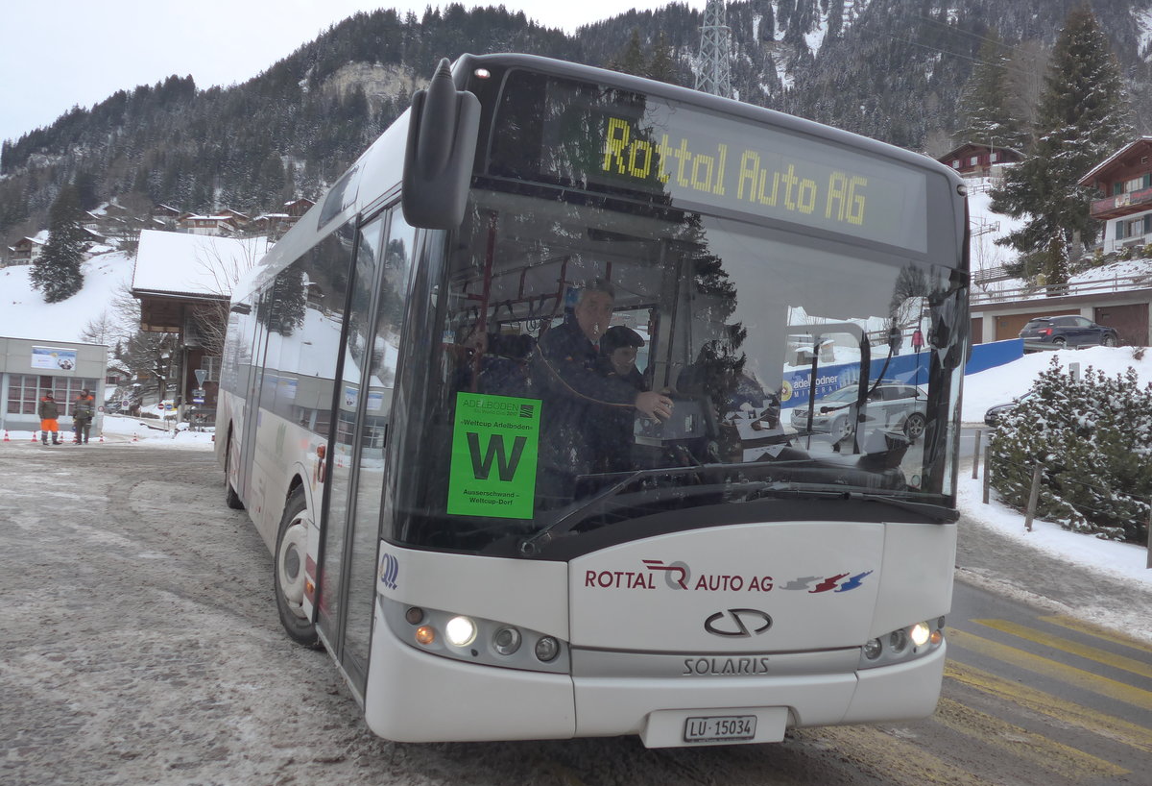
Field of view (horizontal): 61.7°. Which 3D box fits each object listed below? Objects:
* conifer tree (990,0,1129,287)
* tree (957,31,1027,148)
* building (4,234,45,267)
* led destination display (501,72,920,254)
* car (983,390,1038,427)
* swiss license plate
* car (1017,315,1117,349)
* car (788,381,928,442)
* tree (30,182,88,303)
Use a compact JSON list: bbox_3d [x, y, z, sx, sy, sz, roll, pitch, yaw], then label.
[{"bbox_3d":[32.309,-16.902,64.000,9.200,17.400,9.200,2,-2,0],"label":"conifer tree"},{"bbox_3d":[52.730,-36.832,122.000,9.200,17.700,9.200,2,-2,0],"label":"tree"},{"bbox_3d":[-164.861,-42.261,290.000,9.700,9.000,10.000,1,-3,16],"label":"building"},{"bbox_3d":[0.636,-0.864,3.764,1.890,0.380,0.090,6,-11,-23],"label":"led destination display"},{"bbox_3d":[14.900,0.540,29.800,4.400,1.480,1.800,2,-3,-14],"label":"car"},{"bbox_3d":[0.538,1.242,3.573,0.305,0.085,0.015,6,0,-23],"label":"swiss license plate"},{"bbox_3d":[22.941,-2.775,45.000,4.500,1.630,1.860,2,-3,-10],"label":"car"},{"bbox_3d":[8.150,0.540,27.500,4.650,1.490,1.820,3,-3,-31],"label":"car"},{"bbox_3d":[-83.028,-24.130,155.000,9.400,19.300,9.400,2,-2,0],"label":"tree"}]

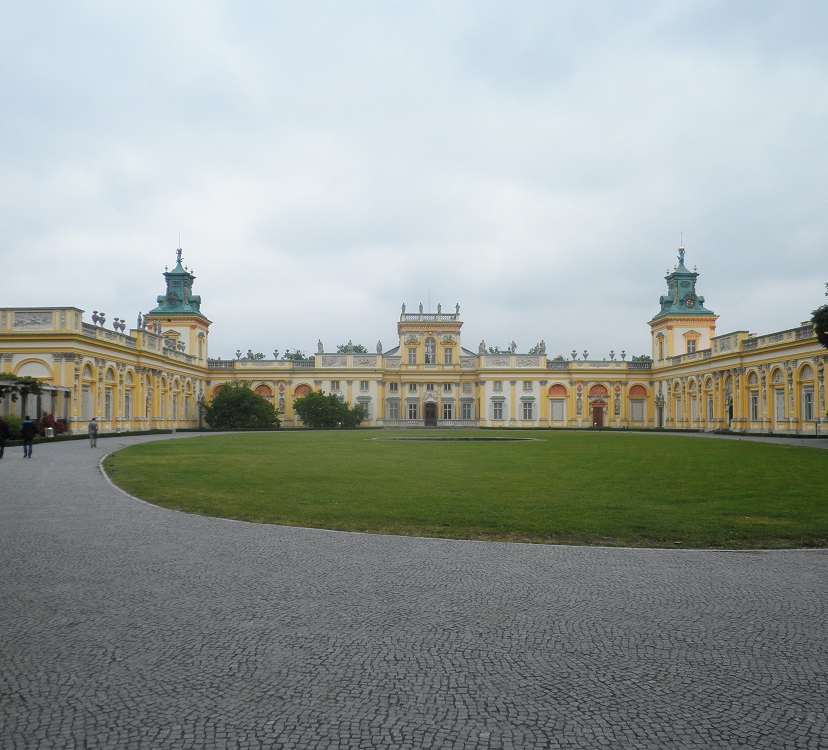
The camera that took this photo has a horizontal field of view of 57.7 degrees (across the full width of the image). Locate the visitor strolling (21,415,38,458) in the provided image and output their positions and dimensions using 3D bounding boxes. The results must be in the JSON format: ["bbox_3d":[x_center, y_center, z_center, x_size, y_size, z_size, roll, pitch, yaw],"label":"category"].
[{"bbox_3d":[-15.968,2.593,31.228,0.560,1.733,0.420,1,-4,-15],"label":"visitor strolling"}]

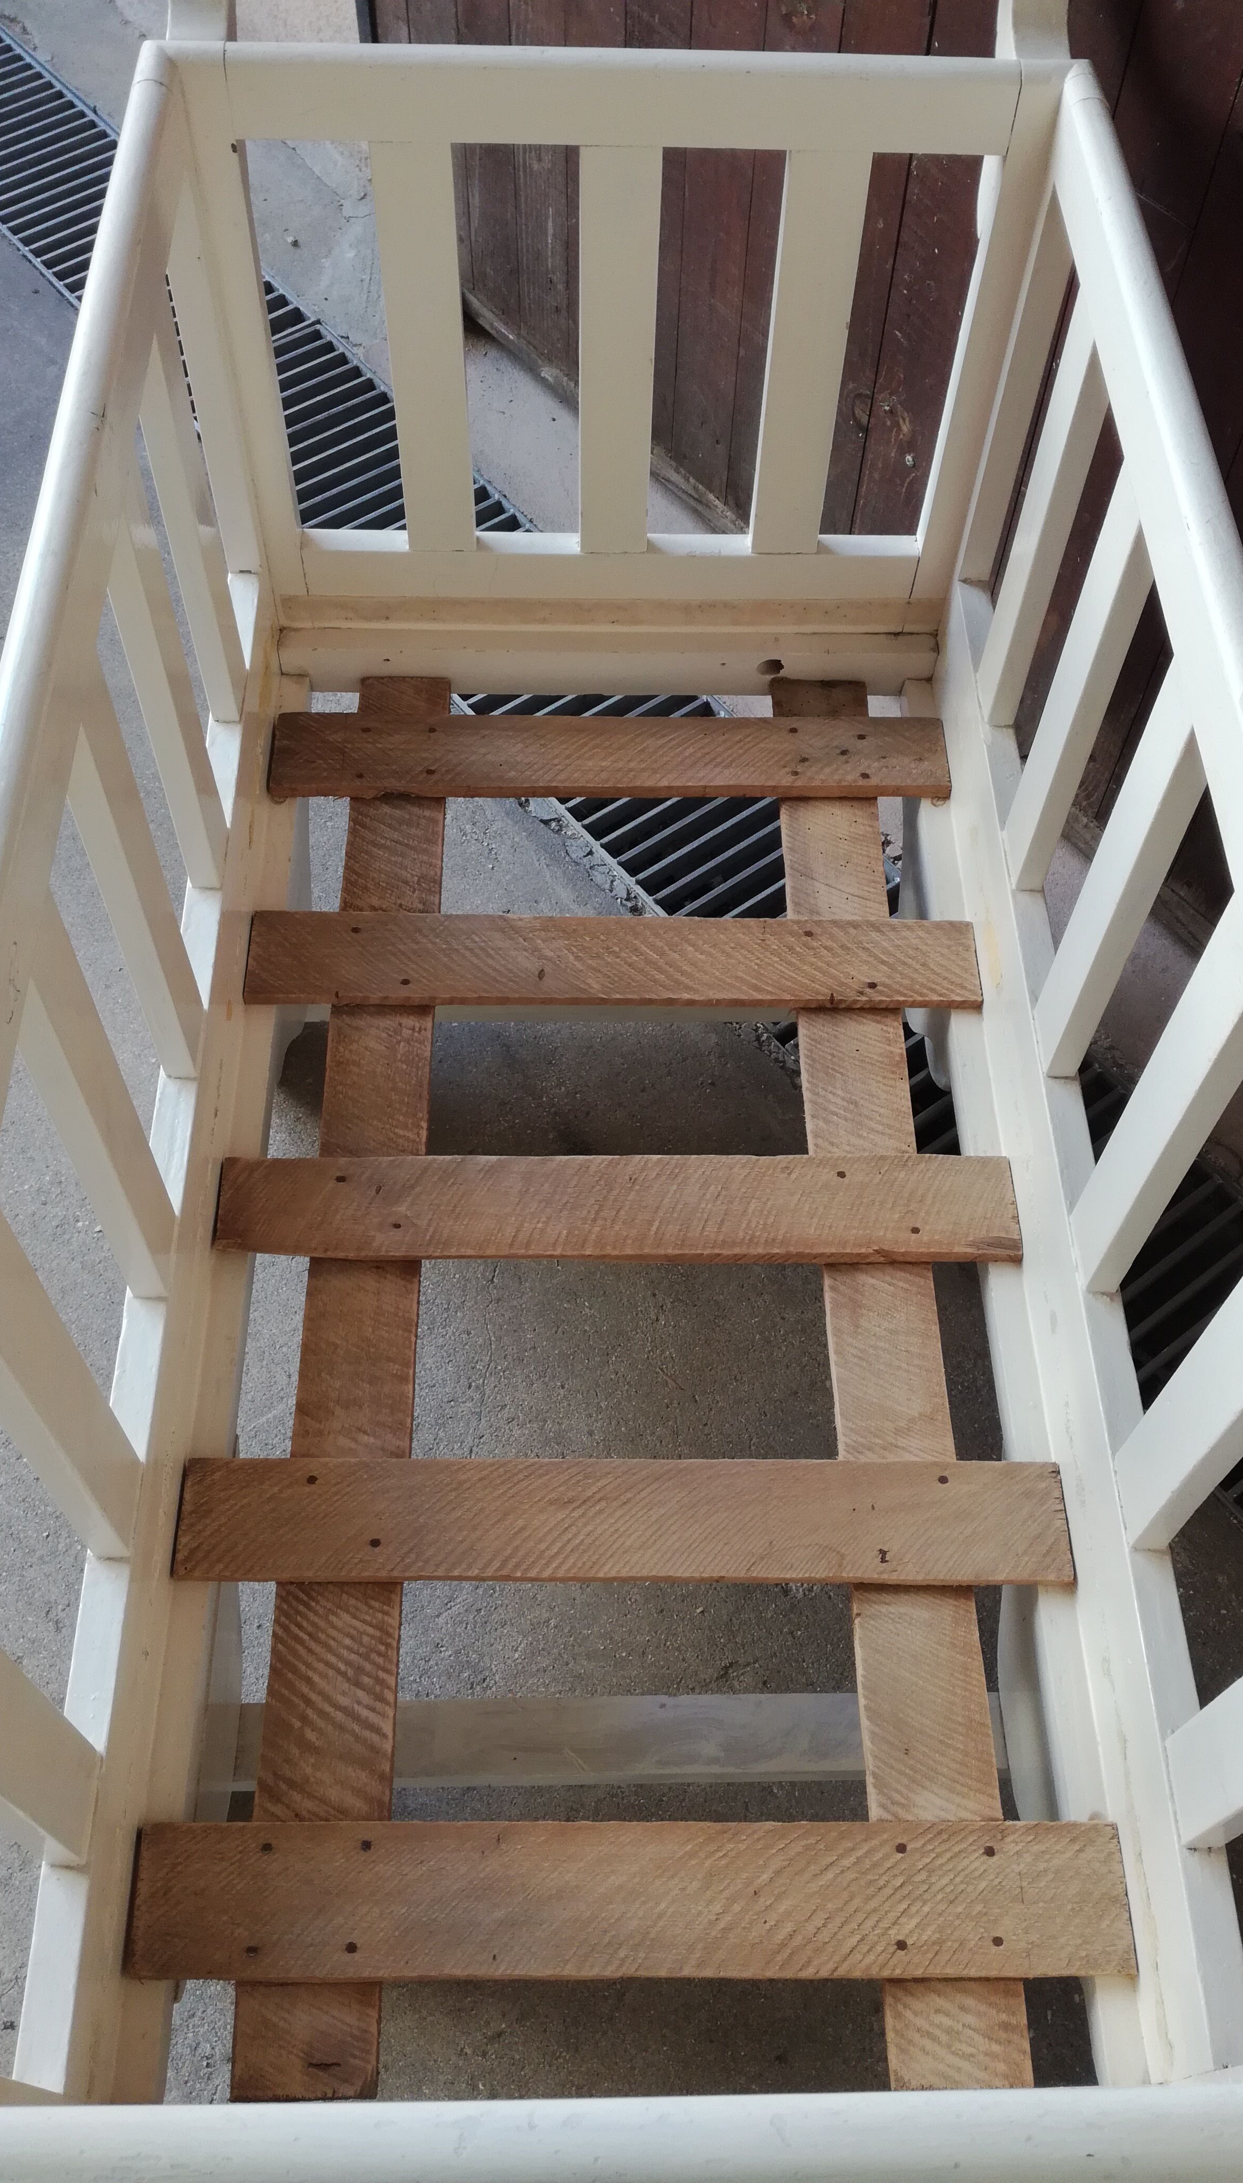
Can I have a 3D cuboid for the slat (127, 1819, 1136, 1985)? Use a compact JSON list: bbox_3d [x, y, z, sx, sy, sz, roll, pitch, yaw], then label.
[{"bbox_3d":[0.007,0.490,1.032,0.600,0.011,0.085,0,58,-1],"label":"slat"}]

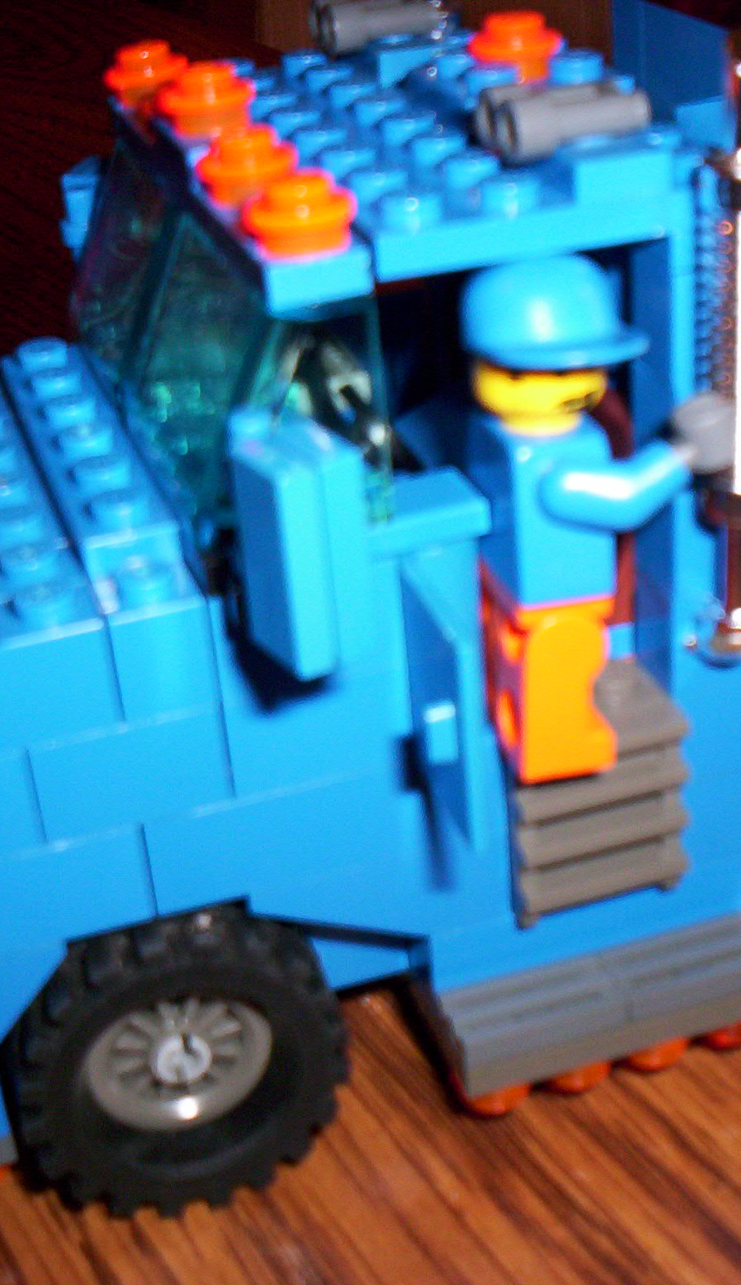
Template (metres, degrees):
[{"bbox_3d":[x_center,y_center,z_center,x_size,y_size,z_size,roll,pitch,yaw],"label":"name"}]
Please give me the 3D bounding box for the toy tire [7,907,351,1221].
[{"bbox_3d":[-0.017,0.036,0.166,0.030,0.030,0.014,-13,30,-13],"label":"toy tire"}]

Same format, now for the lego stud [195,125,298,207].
[{"bbox_3d":[-0.010,-0.039,0.151,0.008,0.005,0.008,-4,29,3],"label":"lego stud"}]

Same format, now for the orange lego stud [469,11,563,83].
[{"bbox_3d":[0.013,-0.053,0.166,0.008,0.005,0.008,-4,29,2],"label":"orange lego stud"}]

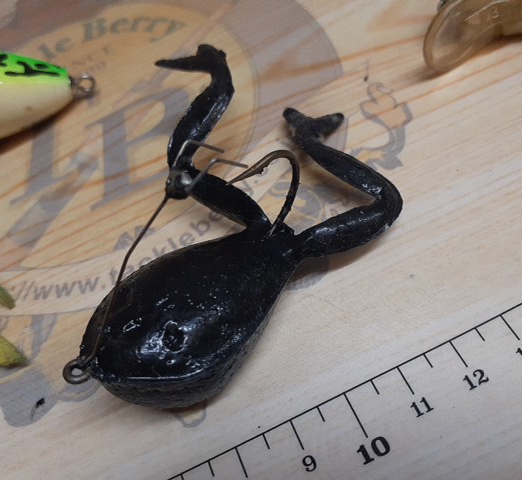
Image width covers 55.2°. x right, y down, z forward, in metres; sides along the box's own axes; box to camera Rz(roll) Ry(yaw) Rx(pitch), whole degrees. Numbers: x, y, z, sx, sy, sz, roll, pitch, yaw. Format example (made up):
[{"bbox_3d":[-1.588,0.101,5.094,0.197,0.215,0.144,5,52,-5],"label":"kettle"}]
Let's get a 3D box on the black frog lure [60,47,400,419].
[{"bbox_3d":[-0.016,-0.015,0.095,0.074,0.032,0.074,-35,59,-10],"label":"black frog lure"}]

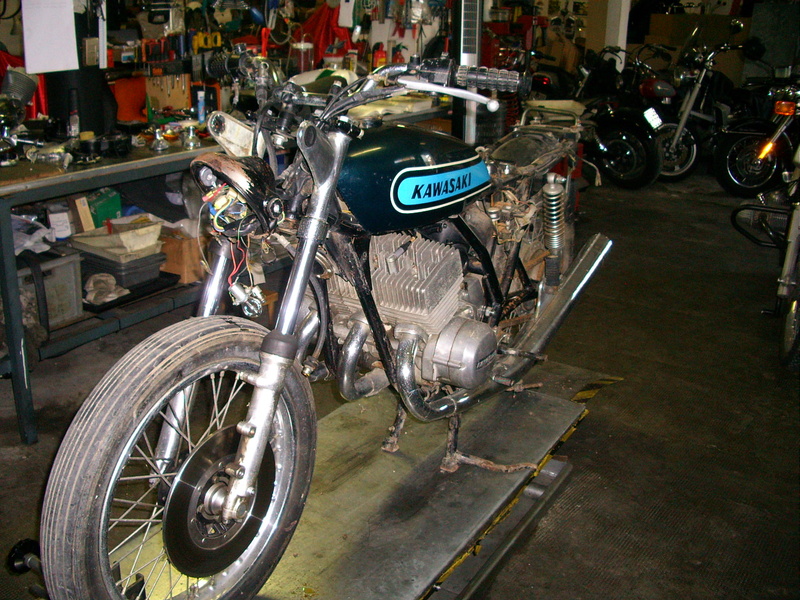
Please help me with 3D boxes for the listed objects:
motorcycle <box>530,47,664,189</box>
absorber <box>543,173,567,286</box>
[{"bbox_3d":[1.680,-1.770,7.970,0.870,1.170,2.250,-14,22,-38],"label":"motorcycle"},{"bbox_3d":[0.446,-0.195,2.367,0.065,0.350,0.065,11,29,32],"label":"absorber"}]

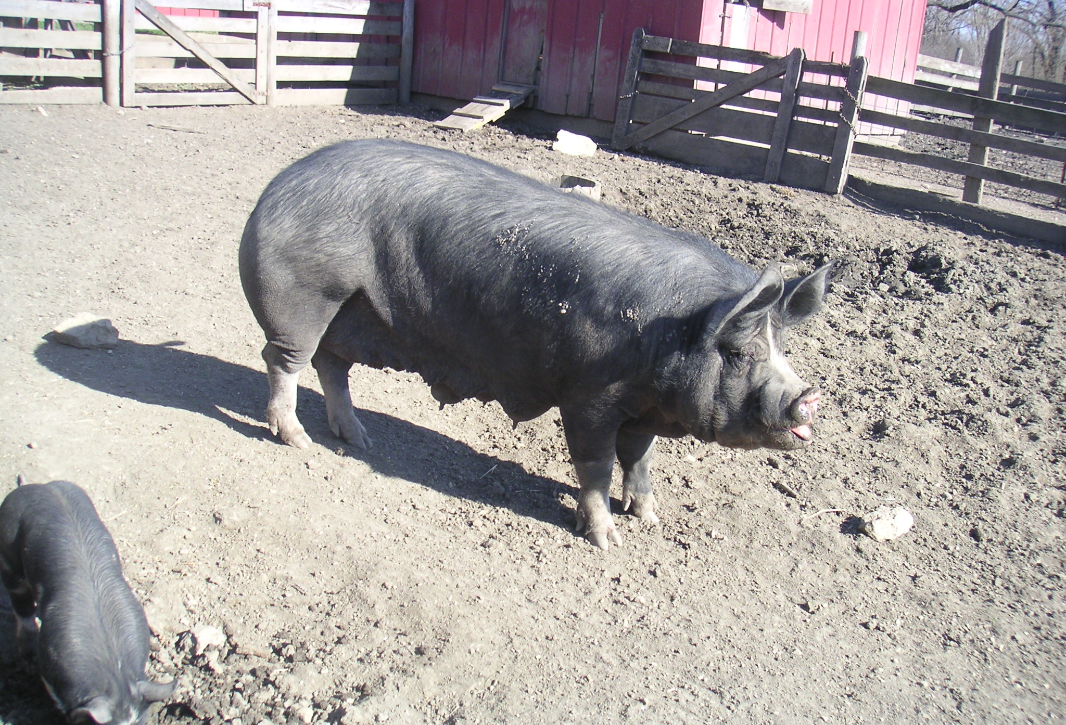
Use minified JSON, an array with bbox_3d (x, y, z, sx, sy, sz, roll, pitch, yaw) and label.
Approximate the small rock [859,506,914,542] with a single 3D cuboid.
[{"bbox_3d":[0.947,0.431,3.133,0.145,0.072,0.110,10,18,18],"label":"small rock"}]

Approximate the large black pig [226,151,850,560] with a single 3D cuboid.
[{"bbox_3d":[-0.069,-0.067,3.073,1.677,0.896,0.510,13,19,26],"label":"large black pig"}]

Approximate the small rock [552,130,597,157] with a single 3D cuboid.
[{"bbox_3d":[0.386,-2.054,10.955,0.420,0.210,0.280,5,17,1],"label":"small rock"}]

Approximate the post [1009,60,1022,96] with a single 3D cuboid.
[{"bbox_3d":[8.158,-4.582,19.900,0.110,1.120,0.110,14,19,29],"label":"post"}]

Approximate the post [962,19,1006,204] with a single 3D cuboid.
[{"bbox_3d":[3.699,-2.056,9.580,0.140,1.498,0.130,14,19,29],"label":"post"}]

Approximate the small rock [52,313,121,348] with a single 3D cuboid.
[{"bbox_3d":[-1.613,-0.114,4.212,0.240,0.095,0.170,-2,18,-21],"label":"small rock"}]

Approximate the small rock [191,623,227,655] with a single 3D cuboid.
[{"bbox_3d":[-0.649,0.555,2.346,0.075,0.045,0.058,0,17,-16],"label":"small rock"}]

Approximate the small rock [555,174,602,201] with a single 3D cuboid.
[{"bbox_3d":[0.326,-1.237,8.308,0.310,0.170,0.260,5,17,1],"label":"small rock"}]

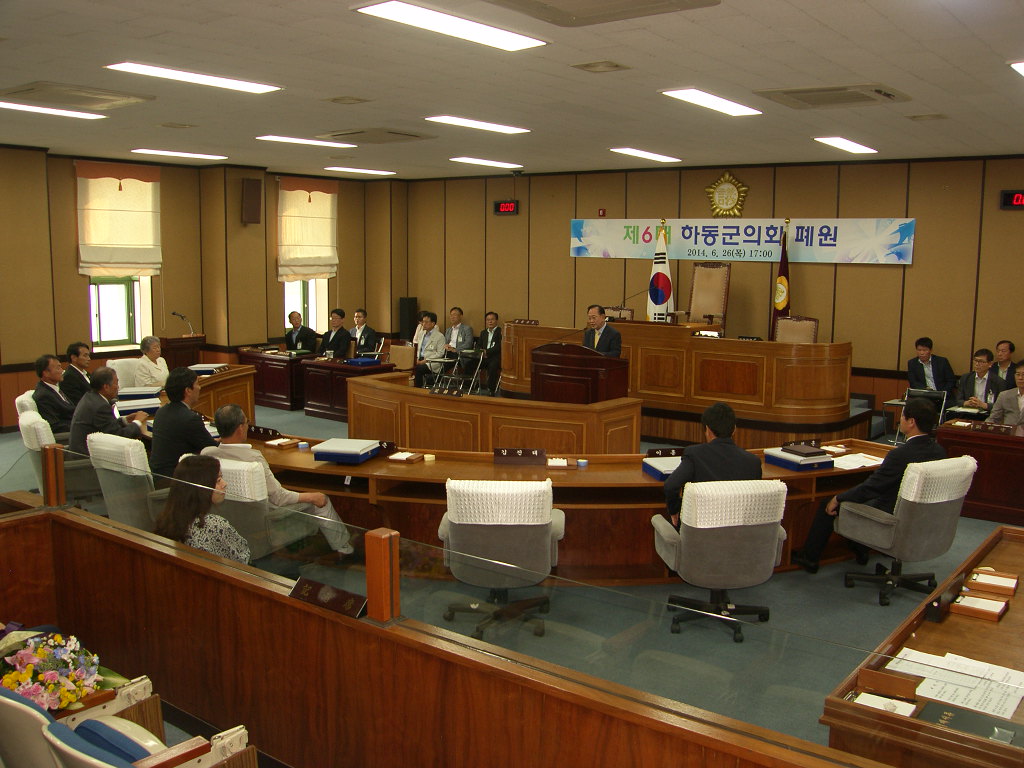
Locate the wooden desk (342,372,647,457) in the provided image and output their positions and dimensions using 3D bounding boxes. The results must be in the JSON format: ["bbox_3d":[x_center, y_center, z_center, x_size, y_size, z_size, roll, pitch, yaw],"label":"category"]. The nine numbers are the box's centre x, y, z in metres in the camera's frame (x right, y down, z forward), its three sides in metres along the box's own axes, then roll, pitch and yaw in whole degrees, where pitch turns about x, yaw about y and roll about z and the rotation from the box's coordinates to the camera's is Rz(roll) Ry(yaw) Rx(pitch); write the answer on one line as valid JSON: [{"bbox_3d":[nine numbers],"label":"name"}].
[{"bbox_3d":[-0.293,0.463,9.932,3.100,0.840,1.000,6,8,37],"label":"wooden desk"}]

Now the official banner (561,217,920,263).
[{"bbox_3d":[2.848,-1.940,13.932,5.020,0.550,0.030,6,9,37],"label":"official banner"}]

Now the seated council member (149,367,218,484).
[{"bbox_3d":[-2.152,0.531,7.192,0.580,1.300,0.820,7,9,41],"label":"seated council member"}]

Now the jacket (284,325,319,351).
[{"bbox_3d":[-3.001,-0.536,14.765,0.550,0.660,0.360,6,8,37],"label":"jacket"}]

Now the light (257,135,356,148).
[{"bbox_3d":[-2.248,-2.656,11.353,0.260,0.060,1.250,6,9,37],"label":"light"}]

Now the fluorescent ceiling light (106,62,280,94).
[{"bbox_3d":[-2.225,-2.151,7.301,0.260,0.060,1.250,6,9,37],"label":"fluorescent ceiling light"}]

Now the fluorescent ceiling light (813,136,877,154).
[{"bbox_3d":[3.576,-2.587,11.098,0.310,0.080,1.320,5,8,34],"label":"fluorescent ceiling light"}]

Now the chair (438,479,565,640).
[{"bbox_3d":[-0.050,0.919,5.964,0.700,0.900,0.700,1,7,0],"label":"chair"}]

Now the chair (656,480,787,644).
[{"bbox_3d":[1.175,0.927,6.024,0.700,0.900,0.700,-1,7,-15],"label":"chair"}]

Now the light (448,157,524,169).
[{"bbox_3d":[-0.334,-3.010,14.134,0.280,0.080,1.290,6,9,35],"label":"light"}]

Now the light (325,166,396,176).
[{"bbox_3d":[-2.246,-3.154,15.353,0.260,0.060,1.250,6,9,37],"label":"light"}]

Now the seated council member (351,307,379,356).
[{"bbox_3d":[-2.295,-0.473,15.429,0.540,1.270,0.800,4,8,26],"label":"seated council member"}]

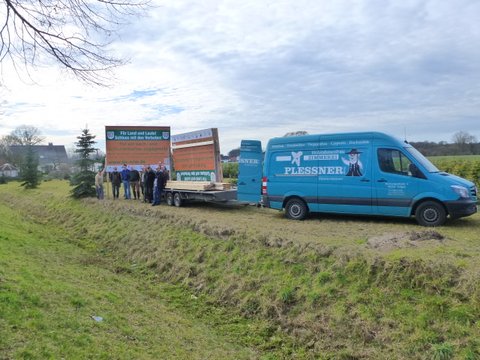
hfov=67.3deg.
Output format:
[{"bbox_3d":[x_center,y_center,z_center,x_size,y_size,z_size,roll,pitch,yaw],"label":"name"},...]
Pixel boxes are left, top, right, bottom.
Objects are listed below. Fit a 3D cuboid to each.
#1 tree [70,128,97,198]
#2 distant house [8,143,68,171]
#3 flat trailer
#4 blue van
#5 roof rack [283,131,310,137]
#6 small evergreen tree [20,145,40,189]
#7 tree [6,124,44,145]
[{"bbox_3d":[-10.600,-1.200,24.400,2.000,4.800,2.000,0,0,0],"label":"tree"},{"bbox_3d":[-49.500,-4.400,88.500,13.500,8.600,9.000,0,0,-18],"label":"distant house"},{"bbox_3d":[-1.370,0.630,16.250,2.100,1.100,6.100,0,0,-33],"label":"flat trailer"},{"bbox_3d":[3.690,-0.080,11.050,5.910,2.720,2.000,0,0,31],"label":"blue van"},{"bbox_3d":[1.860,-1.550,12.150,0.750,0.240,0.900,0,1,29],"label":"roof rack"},{"bbox_3d":[-25.600,-1.600,44.000,2.500,5.400,2.500,0,0,0],"label":"small evergreen tree"},{"bbox_3d":[-61.000,-7.800,103.000,11.000,15.500,11.000,0,0,0],"label":"tree"}]

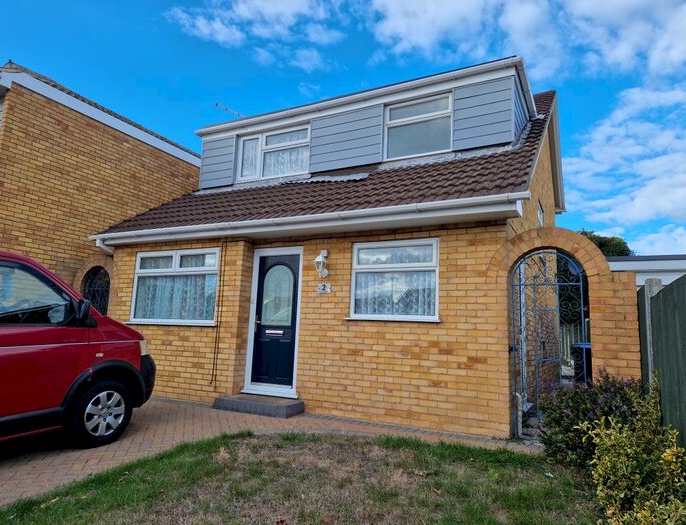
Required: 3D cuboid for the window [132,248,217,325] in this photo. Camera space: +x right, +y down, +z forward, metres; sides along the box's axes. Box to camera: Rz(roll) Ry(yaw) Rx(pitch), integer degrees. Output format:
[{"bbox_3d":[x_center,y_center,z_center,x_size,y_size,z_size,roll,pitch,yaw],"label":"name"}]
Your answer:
[{"bbox_3d":[-2.612,0.385,7.150,1.839,1.168,0.120,-3,-10,28],"label":"window"}]

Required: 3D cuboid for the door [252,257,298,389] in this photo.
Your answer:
[{"bbox_3d":[-0.952,0.821,6.623,0.727,1.869,0.070,-3,-10,28],"label":"door"}]

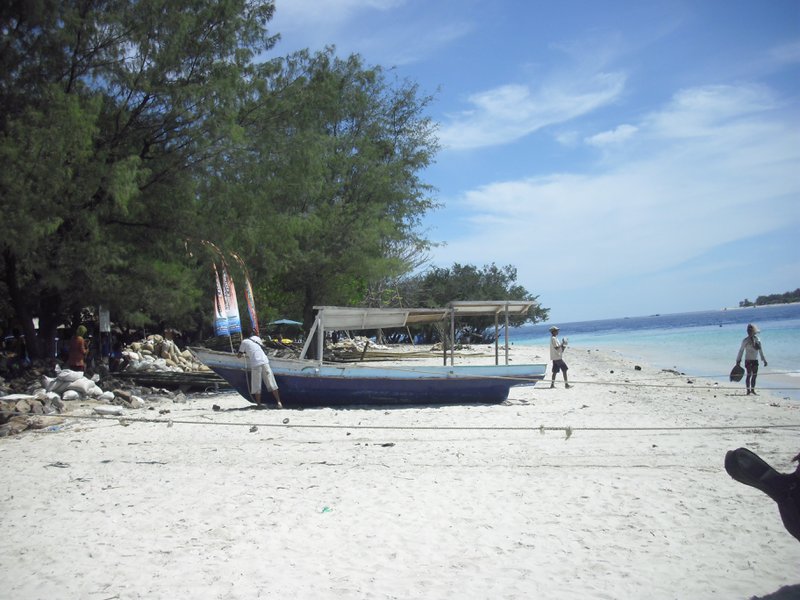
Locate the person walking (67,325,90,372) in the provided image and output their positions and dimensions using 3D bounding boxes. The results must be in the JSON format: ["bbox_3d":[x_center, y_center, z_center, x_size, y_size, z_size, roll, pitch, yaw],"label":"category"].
[{"bbox_3d":[-7.505,1.389,20.500,0.420,1.600,0.500,-3,-3,-38],"label":"person walking"}]

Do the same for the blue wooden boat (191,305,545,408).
[{"bbox_3d":[-0.632,1.150,18.200,7.200,2.080,1.500,-2,-2,-6],"label":"blue wooden boat"}]

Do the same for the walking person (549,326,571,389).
[{"bbox_3d":[4.250,1.532,23.400,0.580,1.650,0.460,-5,-2,6],"label":"walking person"}]

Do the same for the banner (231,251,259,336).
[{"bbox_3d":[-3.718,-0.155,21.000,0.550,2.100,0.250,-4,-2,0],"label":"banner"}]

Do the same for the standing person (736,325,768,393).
[{"bbox_3d":[8.085,1.369,20.200,0.600,1.620,0.420,-4,-2,-17],"label":"standing person"}]

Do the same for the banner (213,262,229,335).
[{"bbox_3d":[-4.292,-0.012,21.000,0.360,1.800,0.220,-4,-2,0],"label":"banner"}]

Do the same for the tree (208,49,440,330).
[{"bbox_3d":[-3.267,-4.003,38.000,10.200,13.600,9.800,-4,-2,0],"label":"tree"}]

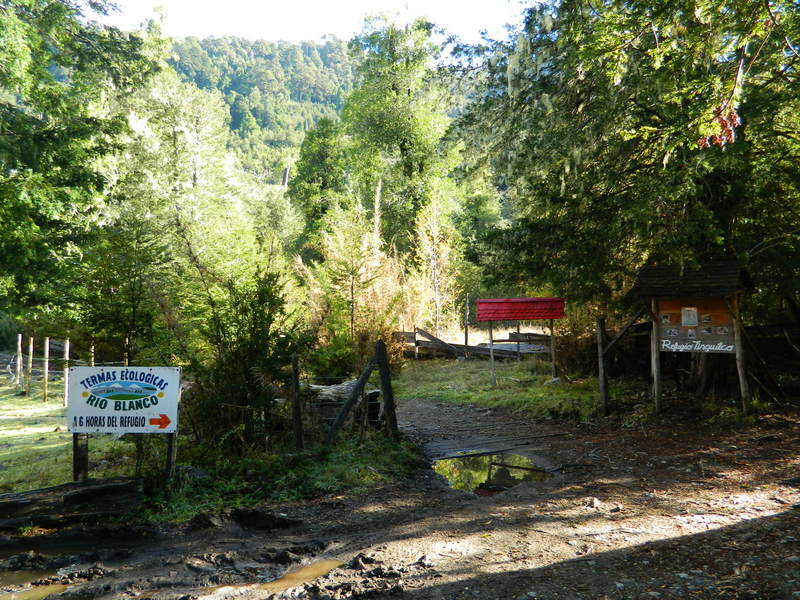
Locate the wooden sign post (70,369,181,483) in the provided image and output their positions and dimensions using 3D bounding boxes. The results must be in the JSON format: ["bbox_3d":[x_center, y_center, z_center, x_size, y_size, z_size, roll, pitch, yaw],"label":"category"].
[{"bbox_3d":[-2.968,1.343,6.237,1.220,1.233,0.140,-1,-3,2],"label":"wooden sign post"}]

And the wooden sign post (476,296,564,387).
[{"bbox_3d":[3.287,1.093,15.569,2.400,2.299,0.750,0,-4,-12],"label":"wooden sign post"}]

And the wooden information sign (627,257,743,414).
[{"bbox_3d":[4.760,0.606,9.600,1.650,2.450,0.950,-1,-3,21],"label":"wooden information sign"}]

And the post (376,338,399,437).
[{"bbox_3d":[-0.200,1.401,9.046,0.170,1.545,0.170,-8,-3,0],"label":"post"}]

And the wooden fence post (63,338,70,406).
[{"bbox_3d":[-6.837,1.489,11.842,0.090,1.396,0.090,0,-3,0],"label":"wooden fence post"}]

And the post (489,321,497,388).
[{"bbox_3d":[2.399,1.391,15.051,0.130,1.715,0.130,-3,-3,0],"label":"post"}]

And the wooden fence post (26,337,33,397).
[{"bbox_3d":[-8.473,1.528,13.241,0.090,1.357,0.090,0,-3,0],"label":"wooden fence post"}]

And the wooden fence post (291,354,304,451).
[{"bbox_3d":[-1.480,1.469,8.342,0.115,1.391,0.115,-4,-3,0],"label":"wooden fence post"}]

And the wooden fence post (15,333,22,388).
[{"bbox_3d":[-9.396,1.495,14.241,0.090,1.362,0.090,0,-3,0],"label":"wooden fence post"}]

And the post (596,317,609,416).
[{"bbox_3d":[3.879,1.277,11.056,0.150,1.885,0.150,-1,-3,0],"label":"post"}]

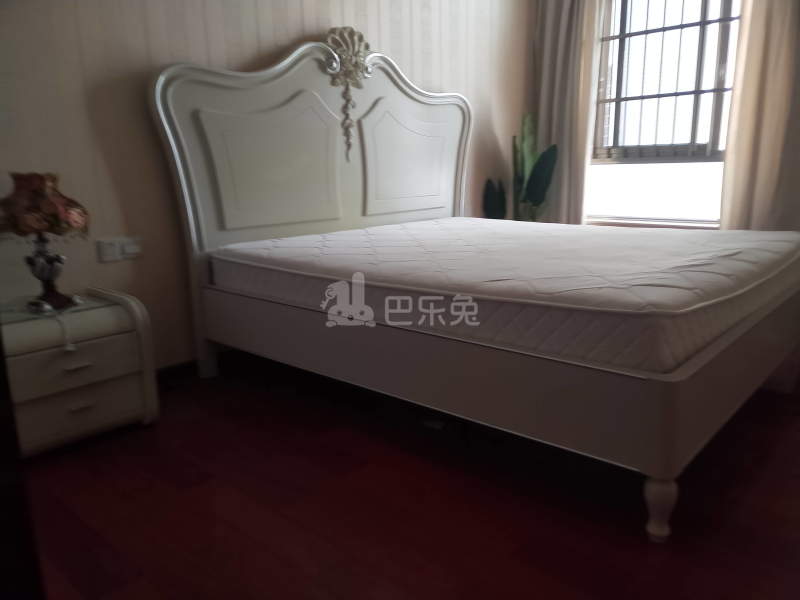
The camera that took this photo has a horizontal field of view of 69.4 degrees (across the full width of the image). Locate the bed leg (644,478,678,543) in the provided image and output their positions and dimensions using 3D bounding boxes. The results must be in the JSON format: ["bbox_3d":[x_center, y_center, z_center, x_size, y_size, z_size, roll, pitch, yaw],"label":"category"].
[{"bbox_3d":[0.642,0.515,1.422,0.078,0.153,0.078,9,16,42],"label":"bed leg"}]

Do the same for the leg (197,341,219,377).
[{"bbox_3d":[-0.908,0.275,2.741,0.075,0.172,0.060,9,16,42],"label":"leg"}]

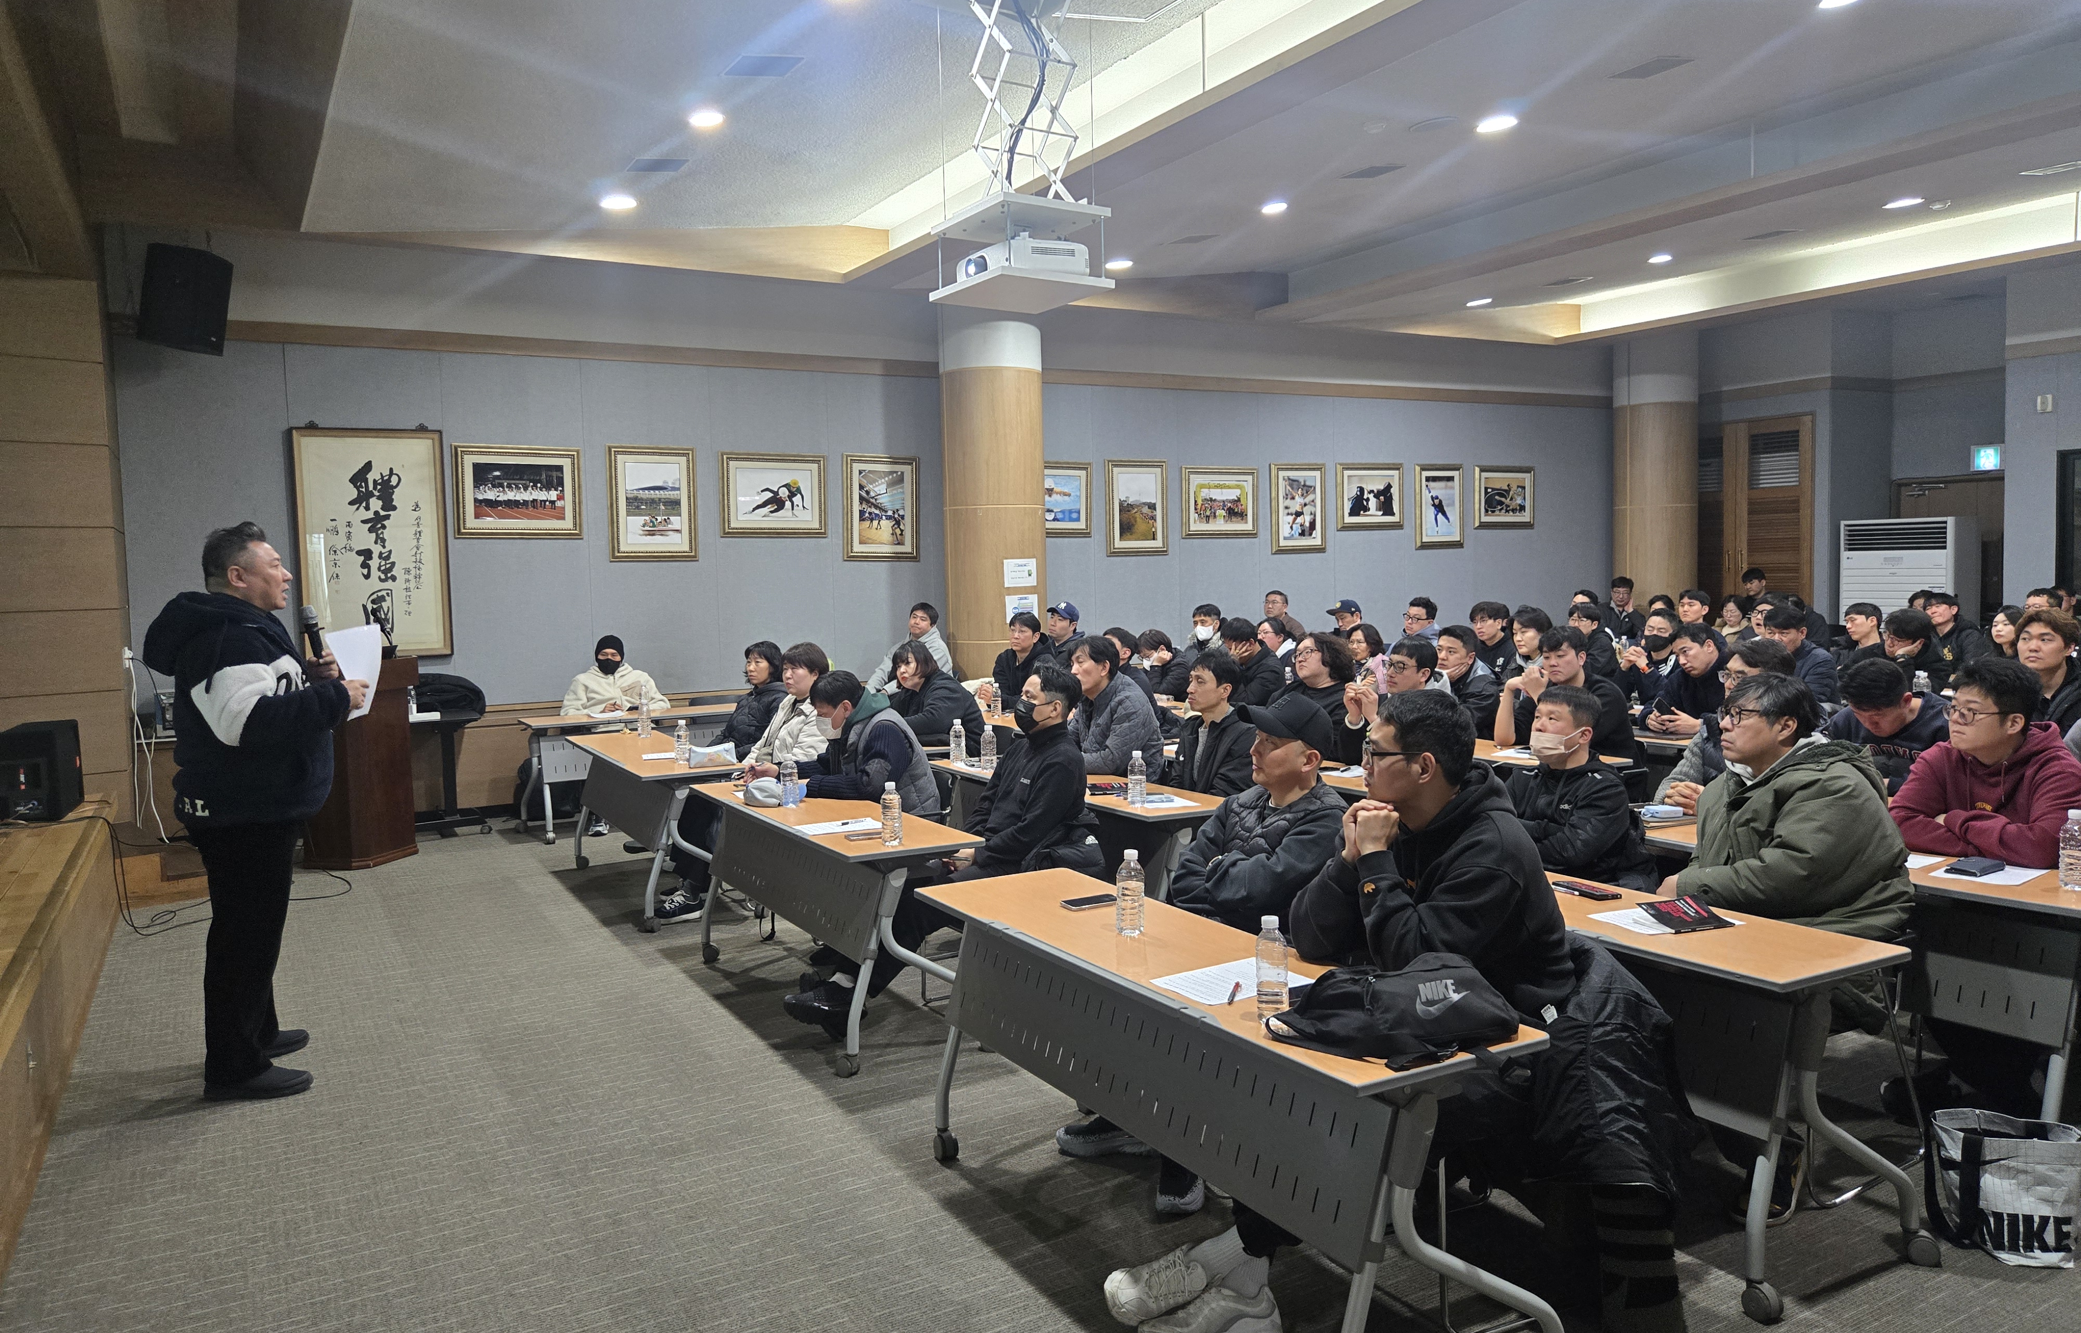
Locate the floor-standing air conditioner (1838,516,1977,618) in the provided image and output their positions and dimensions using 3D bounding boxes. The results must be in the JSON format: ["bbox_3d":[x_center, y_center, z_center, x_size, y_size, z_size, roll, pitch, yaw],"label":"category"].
[{"bbox_3d":[8.297,-0.461,13.224,0.460,1.874,1.038,-4,5,-29],"label":"floor-standing air conditioner"}]

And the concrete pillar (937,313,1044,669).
[{"bbox_3d":[-0.375,-0.985,10.764,0.790,3.730,0.790,-1,4,0],"label":"concrete pillar"}]

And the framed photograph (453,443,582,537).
[{"bbox_3d":[-3.541,-1.178,9.382,0.815,0.615,0.045,-4,5,-29],"label":"framed photograph"}]

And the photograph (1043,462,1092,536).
[{"bbox_3d":[0.061,-1.369,11.386,0.815,0.615,0.045,-4,5,-29],"label":"photograph"}]

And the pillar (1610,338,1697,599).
[{"bbox_3d":[6.420,-1.452,14.452,0.800,3.800,0.800,-3,5,-31],"label":"pillar"}]

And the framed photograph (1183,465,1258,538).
[{"bbox_3d":[1.587,-1.444,12.160,0.830,0.625,0.050,-3,5,-31],"label":"framed photograph"}]

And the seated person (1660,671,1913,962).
[{"bbox_3d":[1.834,0.690,3.696,0.860,1.300,0.600,-3,4,-24],"label":"seated person"}]

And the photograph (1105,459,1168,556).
[{"bbox_3d":[0.817,-1.350,11.810,0.620,0.810,0.045,-4,5,-29],"label":"photograph"}]

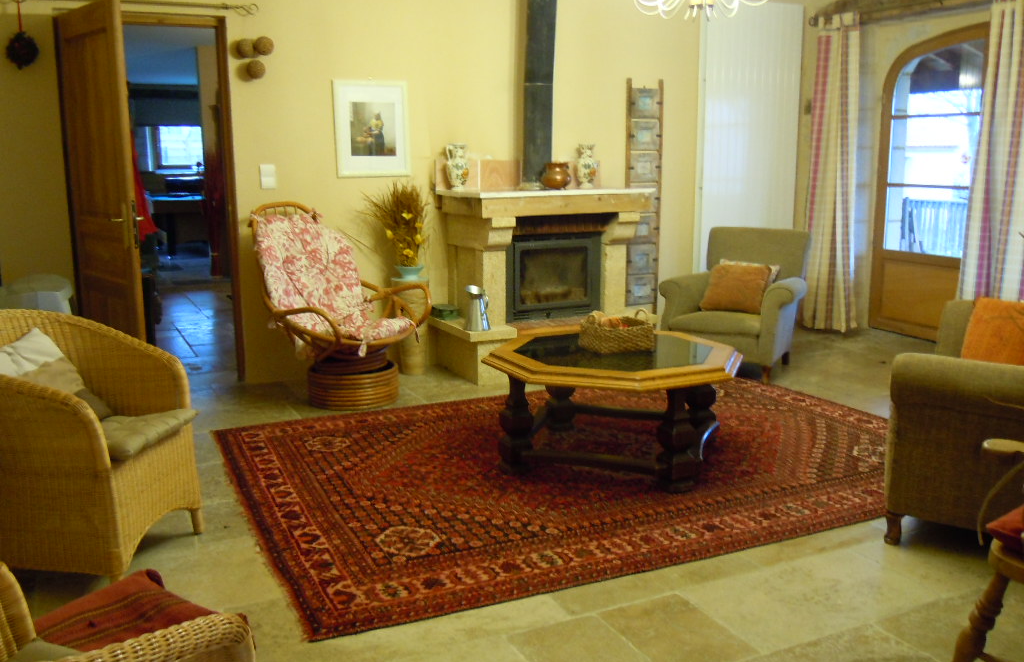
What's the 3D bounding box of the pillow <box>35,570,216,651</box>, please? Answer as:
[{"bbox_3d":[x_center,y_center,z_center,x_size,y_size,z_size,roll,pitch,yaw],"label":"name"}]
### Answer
[{"bbox_3d":[-0.704,0.593,1.680,0.380,0.110,0.280,7,13,33],"label":"pillow"}]

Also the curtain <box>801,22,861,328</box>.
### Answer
[{"bbox_3d":[2.400,-1.169,6.666,0.115,2.311,0.517,-5,10,-24],"label":"curtain"}]

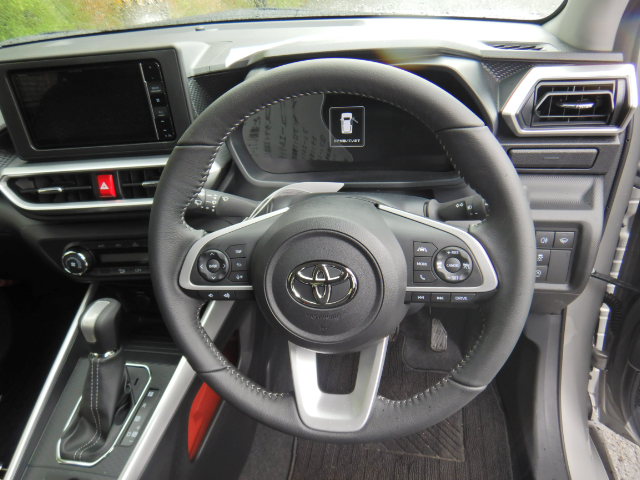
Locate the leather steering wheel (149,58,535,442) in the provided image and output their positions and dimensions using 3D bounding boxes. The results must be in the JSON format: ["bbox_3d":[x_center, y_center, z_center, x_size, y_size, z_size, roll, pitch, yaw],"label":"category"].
[{"bbox_3d":[0.010,0.020,0.440,0.370,0.370,0.085,-1,10,12],"label":"leather steering wheel"}]

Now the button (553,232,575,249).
[{"bbox_3d":[0.318,-0.001,0.582,0.024,0.024,0.010,0,26,13],"label":"button"}]

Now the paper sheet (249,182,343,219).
[{"bbox_3d":[-0.028,-0.044,0.500,0.103,0.035,0.035,-2,23,10],"label":"paper sheet"}]

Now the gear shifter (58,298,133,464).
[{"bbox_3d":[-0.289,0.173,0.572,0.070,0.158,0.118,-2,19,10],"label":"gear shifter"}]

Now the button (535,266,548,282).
[{"bbox_3d":[0.286,0.043,0.584,0.022,0.021,0.010,0,26,13],"label":"button"}]

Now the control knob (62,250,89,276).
[{"bbox_3d":[-0.375,0.036,0.680,0.041,0.041,0.024,-2,8,10],"label":"control knob"}]

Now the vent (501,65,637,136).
[{"bbox_3d":[0.308,-0.174,0.554,0.138,0.079,0.045,3,18,17],"label":"vent"}]

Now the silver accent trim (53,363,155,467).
[{"bbox_3d":[-0.284,0.226,0.585,0.080,0.010,0.140,-2,39,10],"label":"silver accent trim"}]

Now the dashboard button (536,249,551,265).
[{"bbox_3d":[0.290,0.021,0.584,0.022,0.021,0.010,0,26,13],"label":"dashboard button"}]

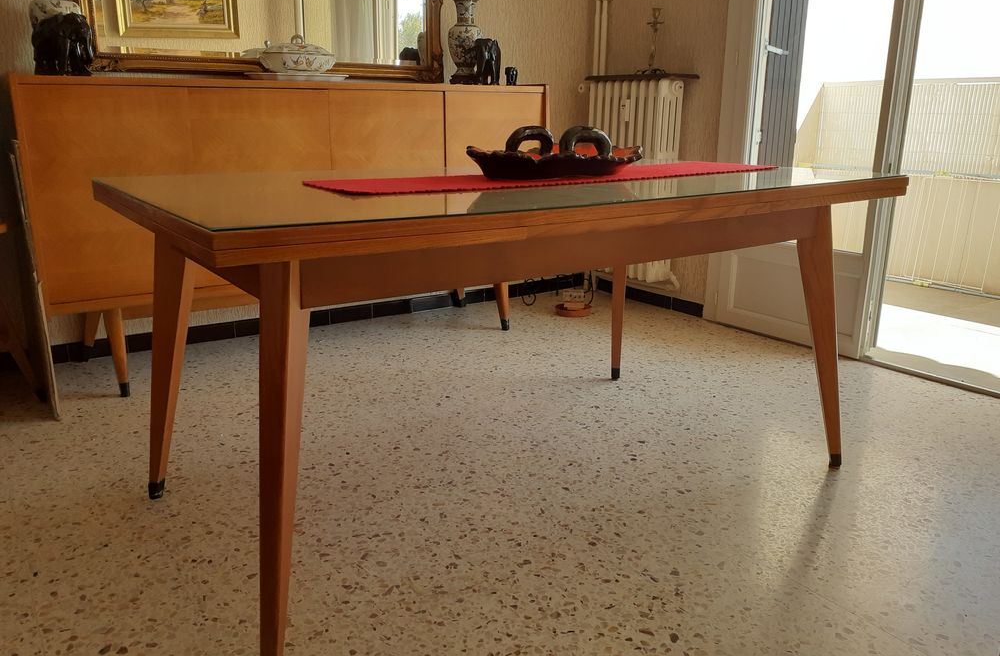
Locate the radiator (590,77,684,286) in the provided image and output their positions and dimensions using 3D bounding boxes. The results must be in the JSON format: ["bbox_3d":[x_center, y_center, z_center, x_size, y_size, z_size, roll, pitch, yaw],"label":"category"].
[{"bbox_3d":[0.619,-0.698,3.675,0.143,0.886,0.470,-10,18,-31],"label":"radiator"}]

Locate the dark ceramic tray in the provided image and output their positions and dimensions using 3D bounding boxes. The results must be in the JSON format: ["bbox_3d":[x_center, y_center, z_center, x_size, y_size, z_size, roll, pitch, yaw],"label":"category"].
[{"bbox_3d":[0.135,-0.425,1.866,0.460,0.115,0.270,-10,18,-33],"label":"dark ceramic tray"}]

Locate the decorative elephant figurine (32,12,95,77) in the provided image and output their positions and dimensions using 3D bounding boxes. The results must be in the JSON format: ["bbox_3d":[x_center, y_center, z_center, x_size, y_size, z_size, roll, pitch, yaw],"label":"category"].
[{"bbox_3d":[-1.327,-0.858,2.370,0.160,0.183,0.110,6,16,23],"label":"decorative elephant figurine"}]

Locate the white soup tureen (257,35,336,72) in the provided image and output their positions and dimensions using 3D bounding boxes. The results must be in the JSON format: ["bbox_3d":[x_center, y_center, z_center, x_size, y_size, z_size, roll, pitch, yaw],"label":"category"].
[{"bbox_3d":[-0.742,-0.994,2.858,0.285,0.145,0.205,-6,16,-22],"label":"white soup tureen"}]

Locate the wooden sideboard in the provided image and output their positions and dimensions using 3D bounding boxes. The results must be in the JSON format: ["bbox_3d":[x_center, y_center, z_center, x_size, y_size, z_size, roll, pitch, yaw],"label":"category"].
[{"bbox_3d":[-0.730,-0.422,3.051,1.904,1.016,0.490,-10,18,-31],"label":"wooden sideboard"}]

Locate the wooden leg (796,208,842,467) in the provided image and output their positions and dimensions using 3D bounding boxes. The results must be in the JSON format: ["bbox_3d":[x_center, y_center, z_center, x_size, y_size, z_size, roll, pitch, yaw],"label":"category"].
[{"bbox_3d":[0.827,0.014,2.008,0.085,0.721,0.055,-8,14,9],"label":"wooden leg"}]

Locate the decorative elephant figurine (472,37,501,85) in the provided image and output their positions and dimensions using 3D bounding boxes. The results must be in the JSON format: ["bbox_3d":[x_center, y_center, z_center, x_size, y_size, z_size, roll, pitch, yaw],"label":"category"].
[{"bbox_3d":[-0.056,-1.075,3.169,0.110,0.183,0.155,-3,15,-9],"label":"decorative elephant figurine"}]

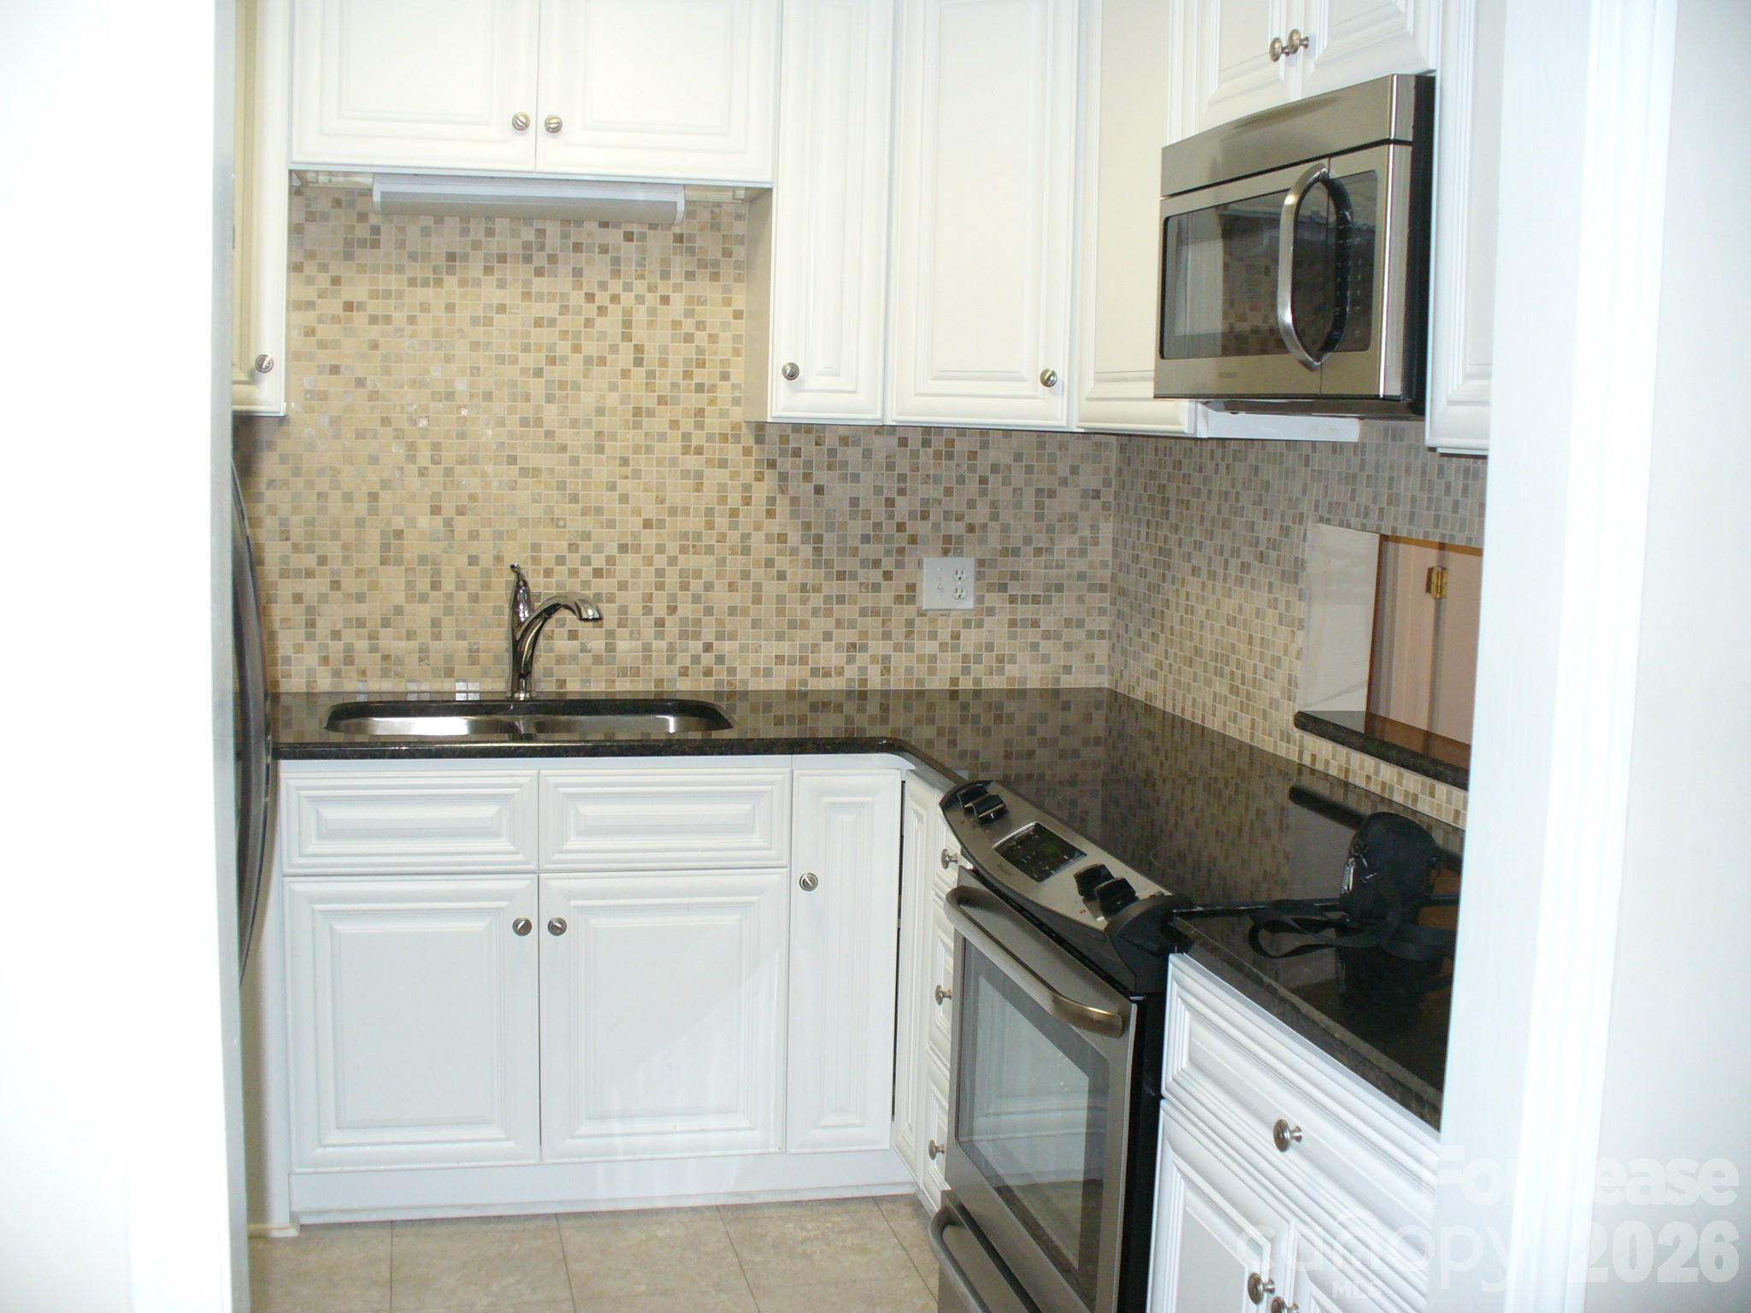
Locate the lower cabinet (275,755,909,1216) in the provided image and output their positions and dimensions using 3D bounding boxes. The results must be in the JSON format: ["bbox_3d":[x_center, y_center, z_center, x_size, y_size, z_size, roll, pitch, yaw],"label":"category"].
[{"bbox_3d":[-0.579,0.582,3.735,1.150,0.878,0.615,0,7,-14],"label":"lower cabinet"}]

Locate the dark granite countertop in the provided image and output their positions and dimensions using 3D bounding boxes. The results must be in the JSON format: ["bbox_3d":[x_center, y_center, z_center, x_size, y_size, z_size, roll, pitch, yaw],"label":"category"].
[{"bbox_3d":[-0.038,0.254,2.822,1.810,0.034,2.600,0,7,-14],"label":"dark granite countertop"}]

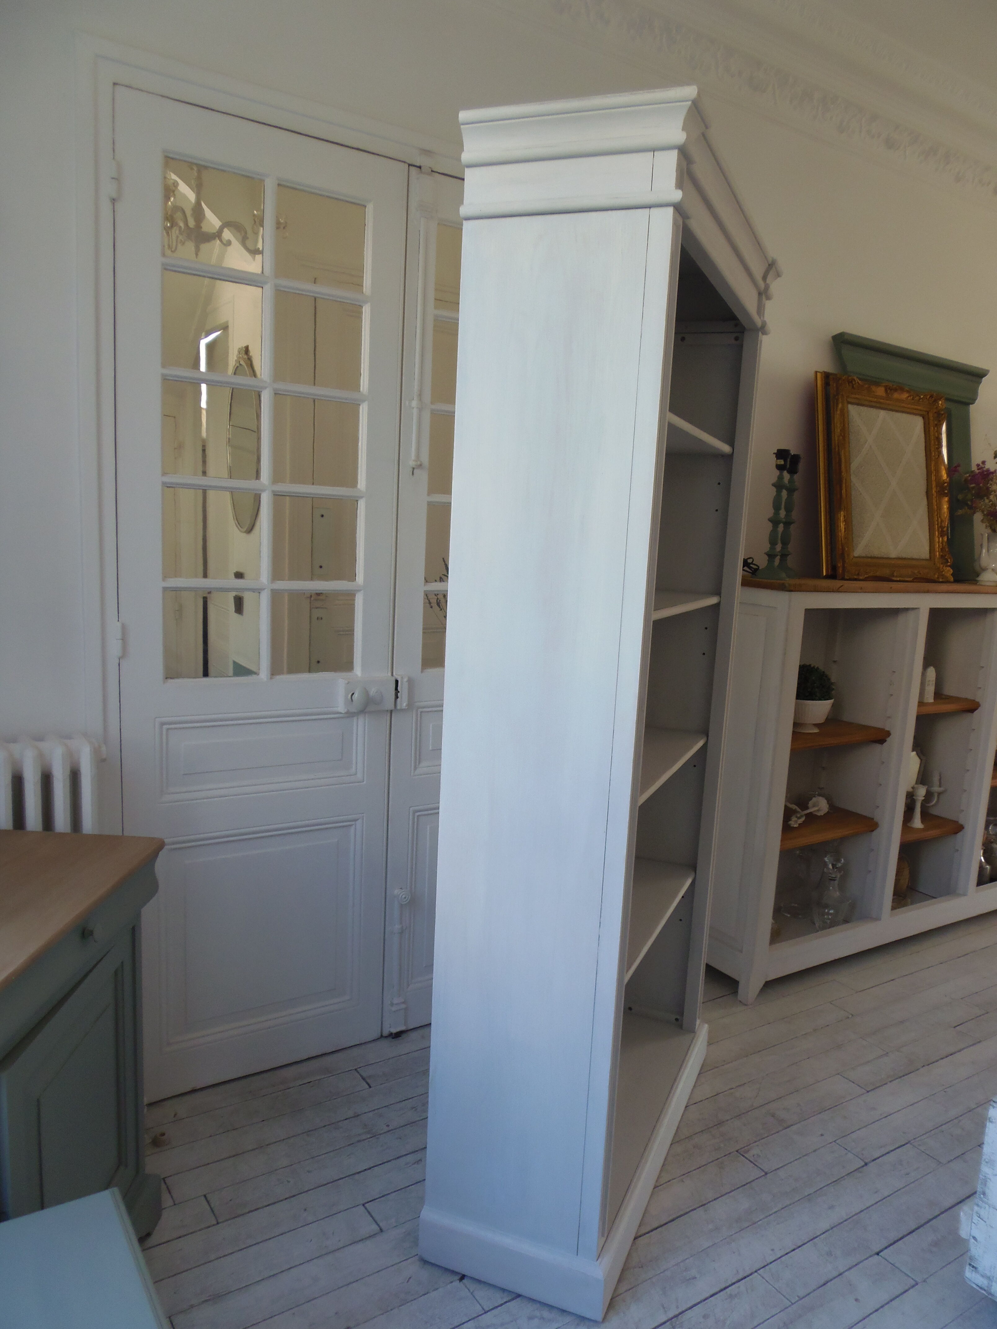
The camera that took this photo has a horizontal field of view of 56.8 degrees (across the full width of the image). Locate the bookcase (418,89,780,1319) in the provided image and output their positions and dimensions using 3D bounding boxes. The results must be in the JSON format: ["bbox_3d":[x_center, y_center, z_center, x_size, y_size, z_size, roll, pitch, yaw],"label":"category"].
[{"bbox_3d":[0.271,0.104,2.093,0.402,2.154,1.031,6,9,23],"label":"bookcase"}]

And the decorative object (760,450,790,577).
[{"bbox_3d":[0.858,-0.460,2.853,0.108,0.395,0.108,-2,10,-31],"label":"decorative object"}]

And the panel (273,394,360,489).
[{"bbox_3d":[-0.456,-0.551,2.301,0.222,0.212,0.015,-2,10,-31],"label":"panel"}]

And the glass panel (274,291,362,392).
[{"bbox_3d":[-0.444,-0.787,2.265,0.224,0.211,0.015,-2,10,-31],"label":"glass panel"}]

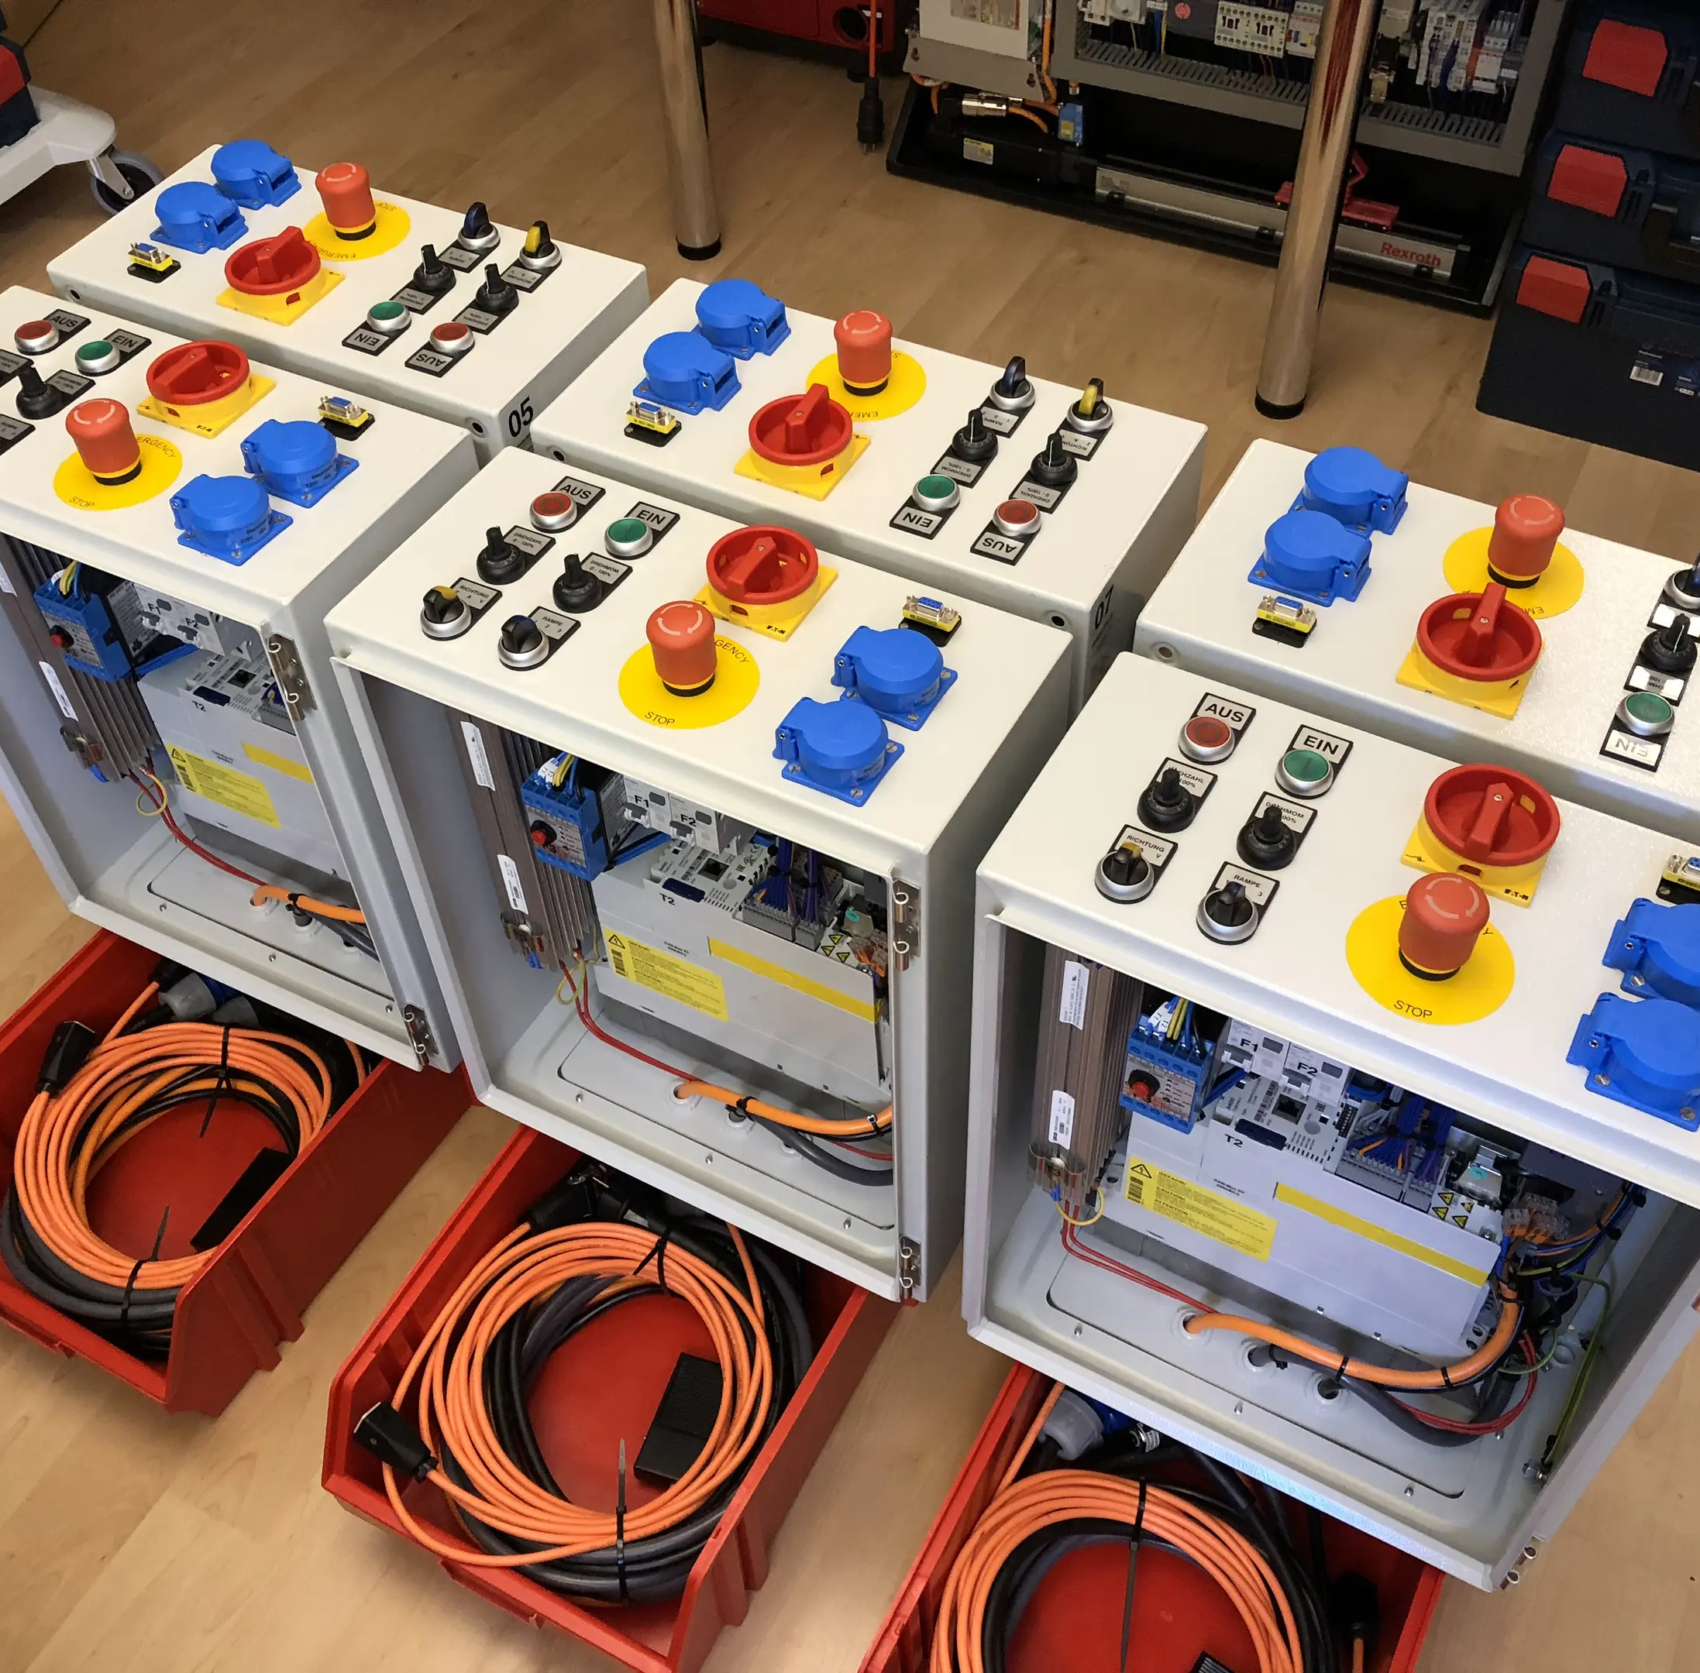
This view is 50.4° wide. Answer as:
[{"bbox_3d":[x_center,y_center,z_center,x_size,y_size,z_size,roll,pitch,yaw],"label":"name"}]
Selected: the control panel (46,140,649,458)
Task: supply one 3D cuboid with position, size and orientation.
[{"bbox_3d":[-0.352,-0.262,1.477,0.400,0.535,0.204,21,53,19],"label":"control panel"}]

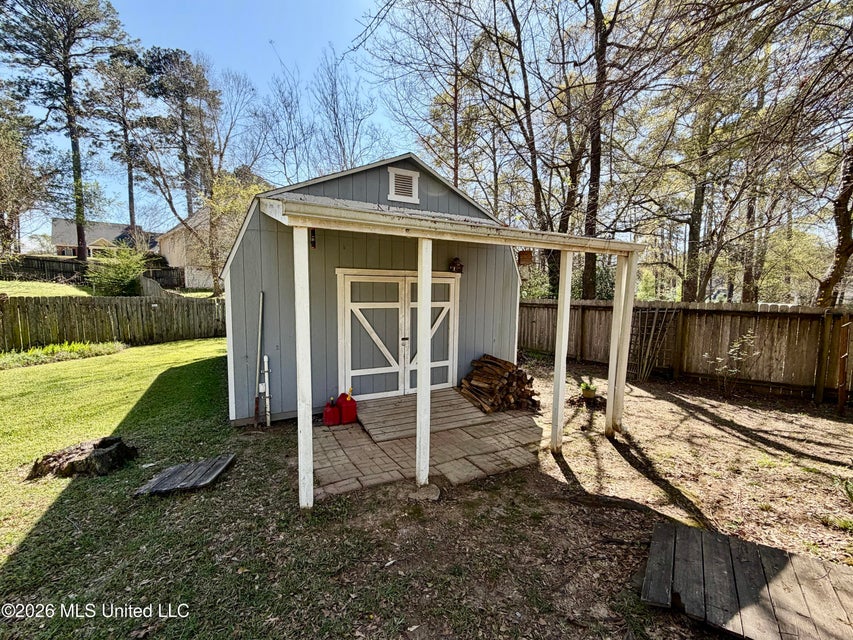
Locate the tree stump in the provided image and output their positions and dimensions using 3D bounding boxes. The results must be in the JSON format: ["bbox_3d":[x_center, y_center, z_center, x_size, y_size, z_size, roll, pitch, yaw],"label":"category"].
[{"bbox_3d":[-3.353,1.343,3.443,0.640,0.230,0.530,-2,6,-25],"label":"tree stump"}]

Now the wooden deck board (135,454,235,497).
[{"bbox_3d":[-2.225,1.461,3.264,0.540,0.055,0.660,0,6,-8],"label":"wooden deck board"}]

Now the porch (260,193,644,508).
[{"bbox_3d":[0.321,-0.074,4.501,4.280,3.140,2.440,-2,6,-28],"label":"porch"}]

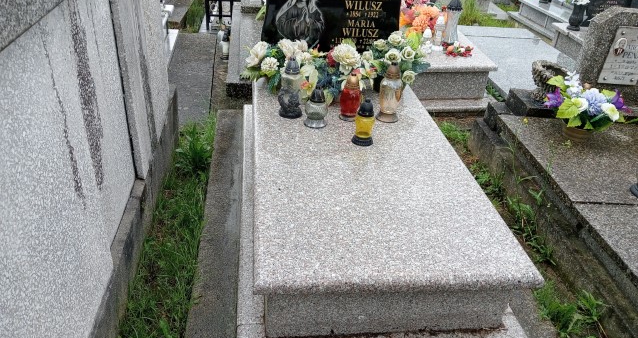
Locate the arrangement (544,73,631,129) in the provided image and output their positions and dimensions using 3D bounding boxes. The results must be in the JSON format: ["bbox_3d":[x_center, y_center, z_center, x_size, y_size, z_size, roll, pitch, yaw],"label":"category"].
[{"bbox_3d":[1.605,-0.378,3.048,0.462,0.367,0.367,2,29,-4],"label":"arrangement"}]

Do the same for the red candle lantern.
[{"bbox_3d":[0.159,-0.362,2.566,0.105,0.240,0.105,-1,31,-7],"label":"red candle lantern"}]

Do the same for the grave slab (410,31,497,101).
[{"bbox_3d":[0.837,-1.094,4.694,0.892,0.299,1.837,2,29,-4],"label":"grave slab"}]

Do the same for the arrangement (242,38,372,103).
[{"bbox_3d":[-0.068,-0.574,2.874,0.710,0.260,0.320,-1,31,-7],"label":"arrangement"}]

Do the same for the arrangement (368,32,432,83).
[{"bbox_3d":[0.467,-0.634,3.014,0.320,0.270,0.250,-1,31,-7],"label":"arrangement"}]

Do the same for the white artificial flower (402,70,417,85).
[{"bbox_3d":[0.526,-0.532,3.004,0.072,0.075,0.060,-1,31,-7],"label":"white artificial flower"}]

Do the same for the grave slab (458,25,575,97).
[{"bbox_3d":[1.858,-0.991,4.891,1.000,0.120,2.050,2,31,-4],"label":"grave slab"}]

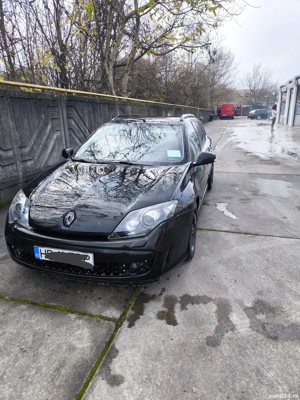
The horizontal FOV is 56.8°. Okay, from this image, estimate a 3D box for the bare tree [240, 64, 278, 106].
[{"bbox_3d":[20.252,-20.628,52.000,7.000,8.800,6.600,6,19,19],"label":"bare tree"}]

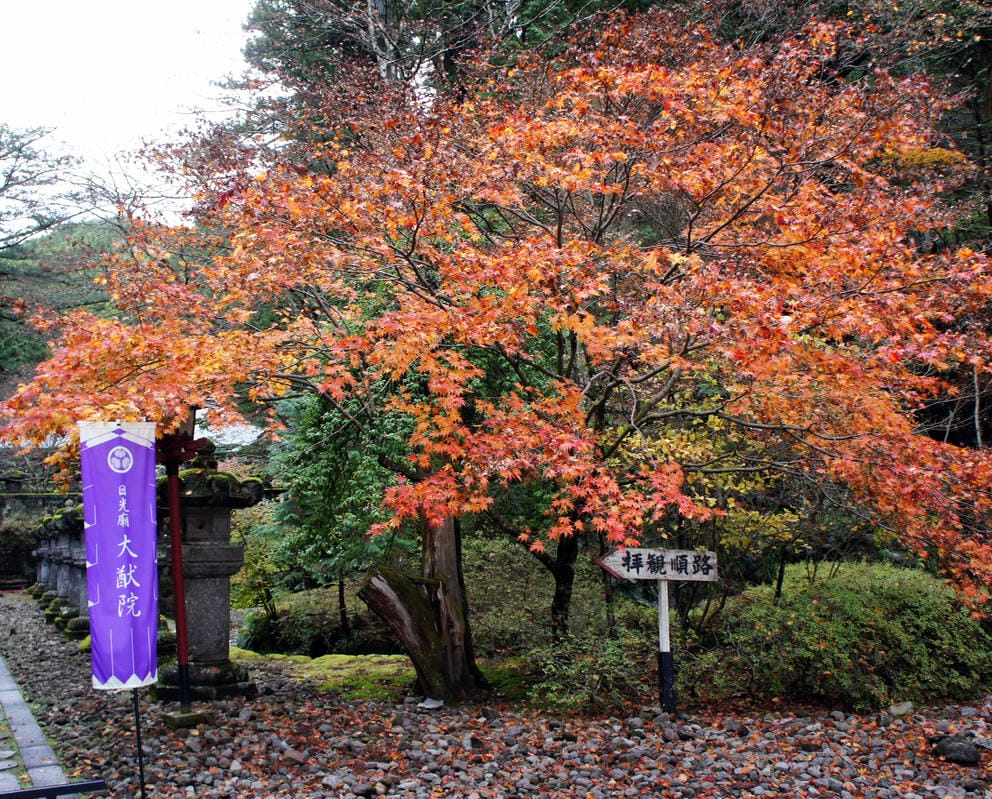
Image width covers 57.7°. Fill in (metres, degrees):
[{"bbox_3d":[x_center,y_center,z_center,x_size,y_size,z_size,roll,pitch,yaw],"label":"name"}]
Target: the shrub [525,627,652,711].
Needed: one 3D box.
[{"bbox_3d":[0.865,2.532,8.609,1.150,0.627,0.950,-1,-8,0],"label":"shrub"}]

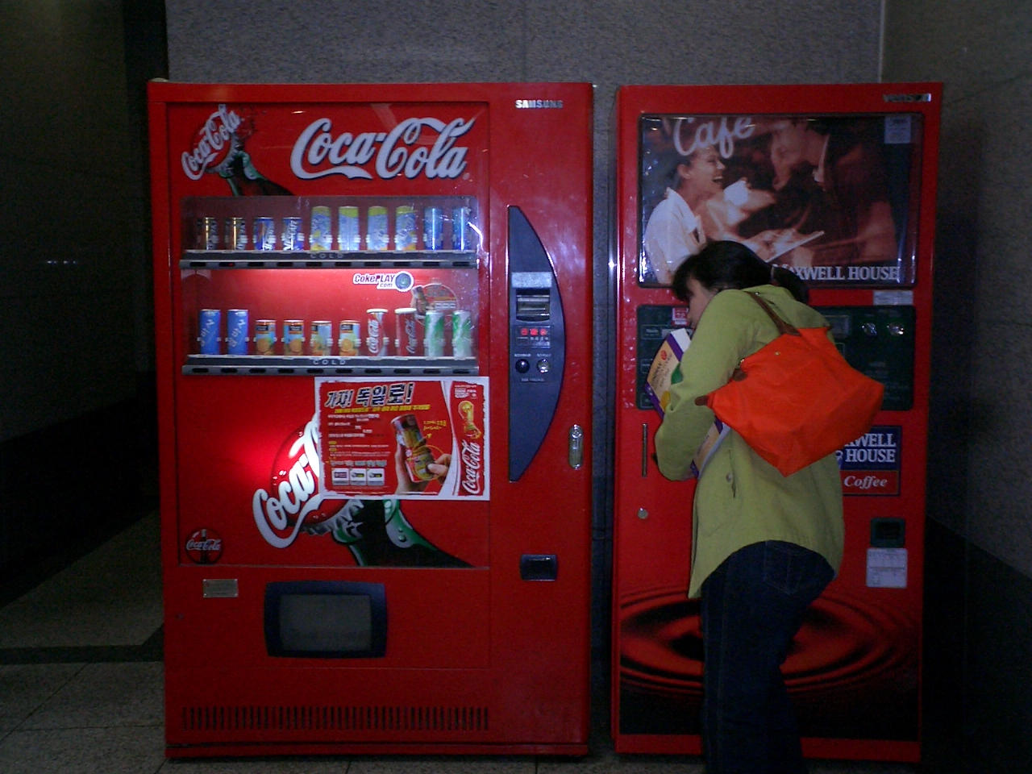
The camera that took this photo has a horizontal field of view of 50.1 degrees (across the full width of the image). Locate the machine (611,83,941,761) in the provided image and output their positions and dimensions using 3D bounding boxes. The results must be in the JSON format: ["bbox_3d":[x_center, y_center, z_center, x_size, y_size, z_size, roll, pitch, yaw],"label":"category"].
[{"bbox_3d":[0.698,0.100,3.220,0.840,1.830,0.540,0,5,2],"label":"machine"}]

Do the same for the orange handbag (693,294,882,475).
[{"bbox_3d":[0.564,-0.020,2.350,0.370,0.370,0.170,-25,3,-3],"label":"orange handbag"}]

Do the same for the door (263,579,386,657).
[{"bbox_3d":[-0.518,0.635,3.012,0.335,0.217,0.050,0,5,0],"label":"door"}]

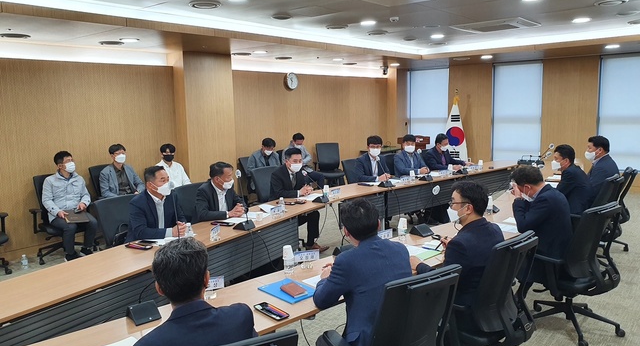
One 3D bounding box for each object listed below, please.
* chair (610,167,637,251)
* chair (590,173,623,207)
[{"bbox_3d":[3.219,0.407,5.500,0.630,1.000,0.640,6,11,41],"label":"chair"},{"bbox_3d":[2.691,0.505,4.866,0.640,0.970,0.640,-9,11,-43],"label":"chair"}]

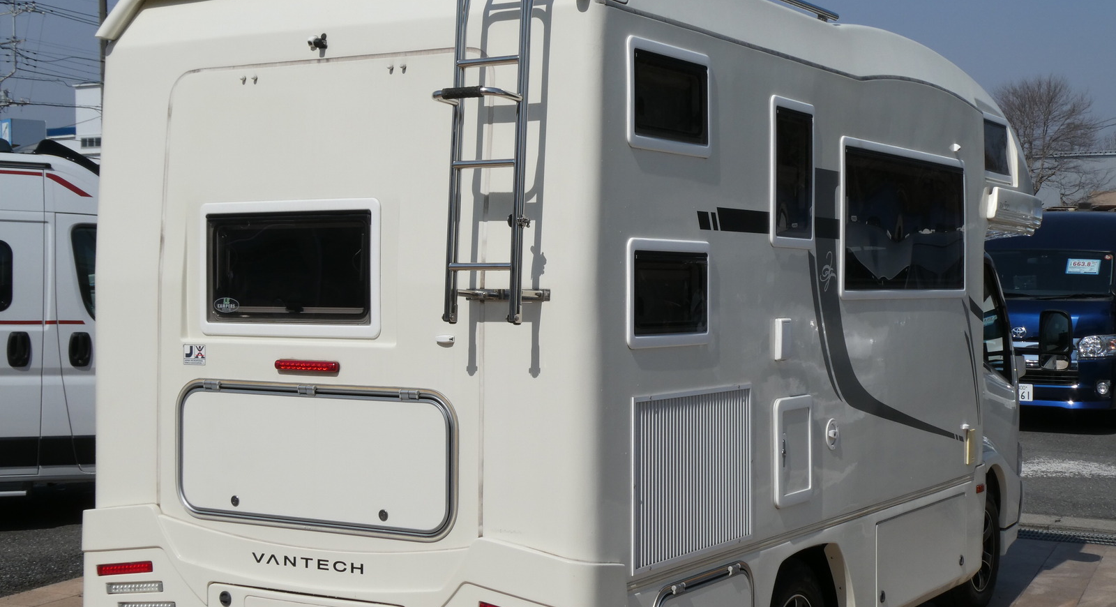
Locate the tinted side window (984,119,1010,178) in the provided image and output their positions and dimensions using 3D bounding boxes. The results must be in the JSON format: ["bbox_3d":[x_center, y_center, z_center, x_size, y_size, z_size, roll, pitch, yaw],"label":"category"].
[{"bbox_3d":[2.074,-0.732,7.635,0.040,0.239,0.418,0,1,32],"label":"tinted side window"}]

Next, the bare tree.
[{"bbox_3d":[12.664,-2.374,42.000,3.100,7.200,3.100,0,1,32],"label":"bare tree"}]

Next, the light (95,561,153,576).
[{"bbox_3d":[-1.444,0.888,5.402,0.266,0.038,0.030,-9,-4,31],"label":"light"}]

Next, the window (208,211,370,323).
[{"bbox_3d":[-0.828,-0.109,4.905,0.659,0.341,0.040,0,1,32],"label":"window"}]

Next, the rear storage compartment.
[{"bbox_3d":[-0.775,0.482,5.027,1.131,0.454,0.045,0,1,31],"label":"rear storage compartment"}]

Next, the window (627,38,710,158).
[{"bbox_3d":[0.337,-0.613,4.843,0.035,0.324,0.502,0,1,32],"label":"window"}]

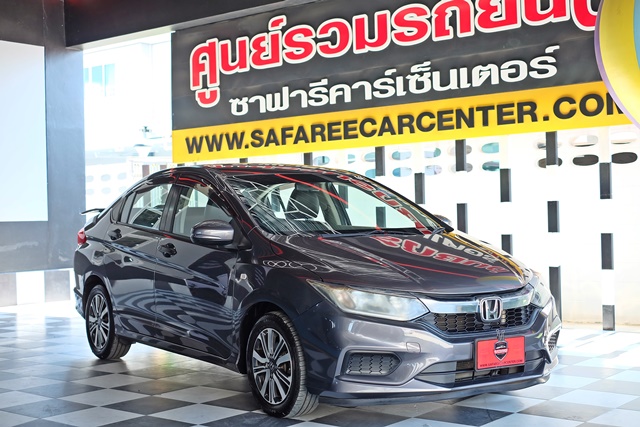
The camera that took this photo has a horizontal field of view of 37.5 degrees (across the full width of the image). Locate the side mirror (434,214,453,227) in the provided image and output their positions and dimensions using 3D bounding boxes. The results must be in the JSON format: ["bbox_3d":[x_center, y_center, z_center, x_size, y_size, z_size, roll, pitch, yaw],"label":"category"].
[{"bbox_3d":[0.812,0.090,6.508,0.250,0.150,0.140,-1,0,-34],"label":"side mirror"}]

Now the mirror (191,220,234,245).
[{"bbox_3d":[-0.636,0.113,5.544,0.250,0.150,0.140,-1,0,-34],"label":"mirror"}]

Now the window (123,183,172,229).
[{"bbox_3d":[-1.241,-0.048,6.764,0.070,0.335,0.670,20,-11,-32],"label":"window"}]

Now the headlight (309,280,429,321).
[{"bbox_3d":[0.238,0.439,4.808,0.400,0.200,0.540,-1,0,-34],"label":"headlight"}]

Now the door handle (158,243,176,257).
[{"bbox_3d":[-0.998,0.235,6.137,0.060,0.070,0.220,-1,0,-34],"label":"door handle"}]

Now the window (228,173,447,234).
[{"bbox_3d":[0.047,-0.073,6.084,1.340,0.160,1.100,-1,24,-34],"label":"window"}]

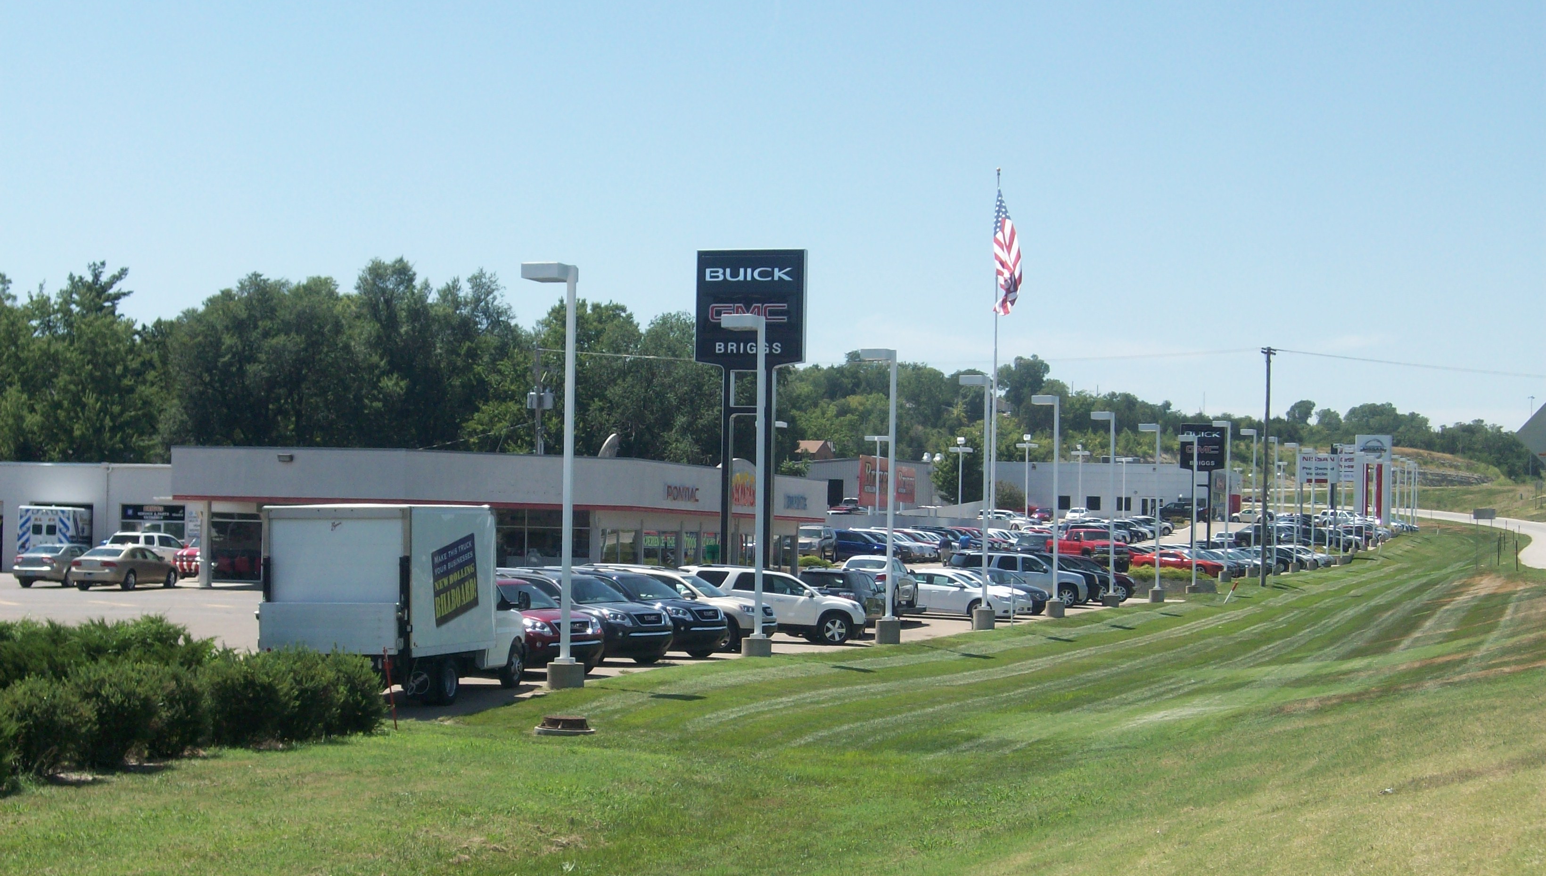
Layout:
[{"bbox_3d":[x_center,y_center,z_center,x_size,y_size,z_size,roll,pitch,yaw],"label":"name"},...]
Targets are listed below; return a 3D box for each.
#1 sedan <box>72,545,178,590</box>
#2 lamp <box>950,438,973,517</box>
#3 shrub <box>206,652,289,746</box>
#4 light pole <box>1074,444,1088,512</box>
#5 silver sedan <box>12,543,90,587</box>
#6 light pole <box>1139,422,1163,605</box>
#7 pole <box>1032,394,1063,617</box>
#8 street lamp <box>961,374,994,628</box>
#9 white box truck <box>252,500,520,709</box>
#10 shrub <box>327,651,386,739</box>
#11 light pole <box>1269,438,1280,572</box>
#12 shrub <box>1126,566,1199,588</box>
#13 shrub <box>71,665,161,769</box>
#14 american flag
[{"bbox_3d":[-21.942,4.405,100.000,1.870,1.480,5.100,0,-2,15],"label":"sedan"},{"bbox_3d":[13.572,3.317,213.000,1.550,6.700,0.700,0,-2,15],"label":"lamp"},{"bbox_3d":[-6.522,3.250,36.546,1.050,1.180,1.050,1,-2,0],"label":"shrub"},{"bbox_3d":[27.948,3.953,268.000,1.500,6.900,0.700,0,-2,15],"label":"light pole"},{"bbox_3d":[-23.429,4.270,98.500,1.860,1.460,5.000,0,-2,18],"label":"silver sedan"},{"bbox_3d":[15.273,3.008,118.488,1.030,7.231,0.750,0,-2,15],"label":"light pole"},{"bbox_3d":[8.913,2.178,95.025,1.030,7.199,0.750,0,-2,15],"label":"pole"},{"bbox_3d":[5.668,1.776,81.950,1.130,7.070,0.610,0,-2,15],"label":"street lamp"},{"bbox_3d":[-6.320,2.820,50.400,2.420,3.250,6.600,0,-2,13],"label":"white box truck"},{"bbox_3d":[-5.351,3.291,37.800,0.850,1.100,0.900,1,-2,0],"label":"shrub"},{"bbox_3d":[29.276,3.934,173.100,1.000,8.000,0.450,0,-2,15],"label":"light pole"},{"bbox_3d":[16.650,5.937,126.000,3.200,0.900,1.500,0,-2,15],"label":"shrub"},{"bbox_3d":[-7.668,3.235,34.400,1.100,1.250,1.100,1,-2,-12],"label":"shrub"},{"bbox_3d":[15.898,-12.661,200.000,1.850,8.400,0.900,1,-2,0],"label":"american flag"}]

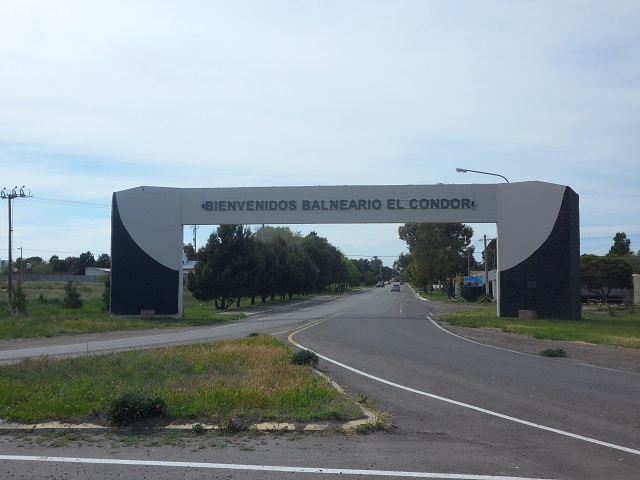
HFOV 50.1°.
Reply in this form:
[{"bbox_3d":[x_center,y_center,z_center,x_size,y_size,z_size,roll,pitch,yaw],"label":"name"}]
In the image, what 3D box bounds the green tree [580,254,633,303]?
[{"bbox_3d":[24.870,3.367,59.907,5.175,4.197,5.175,0,-4,0],"label":"green tree"}]

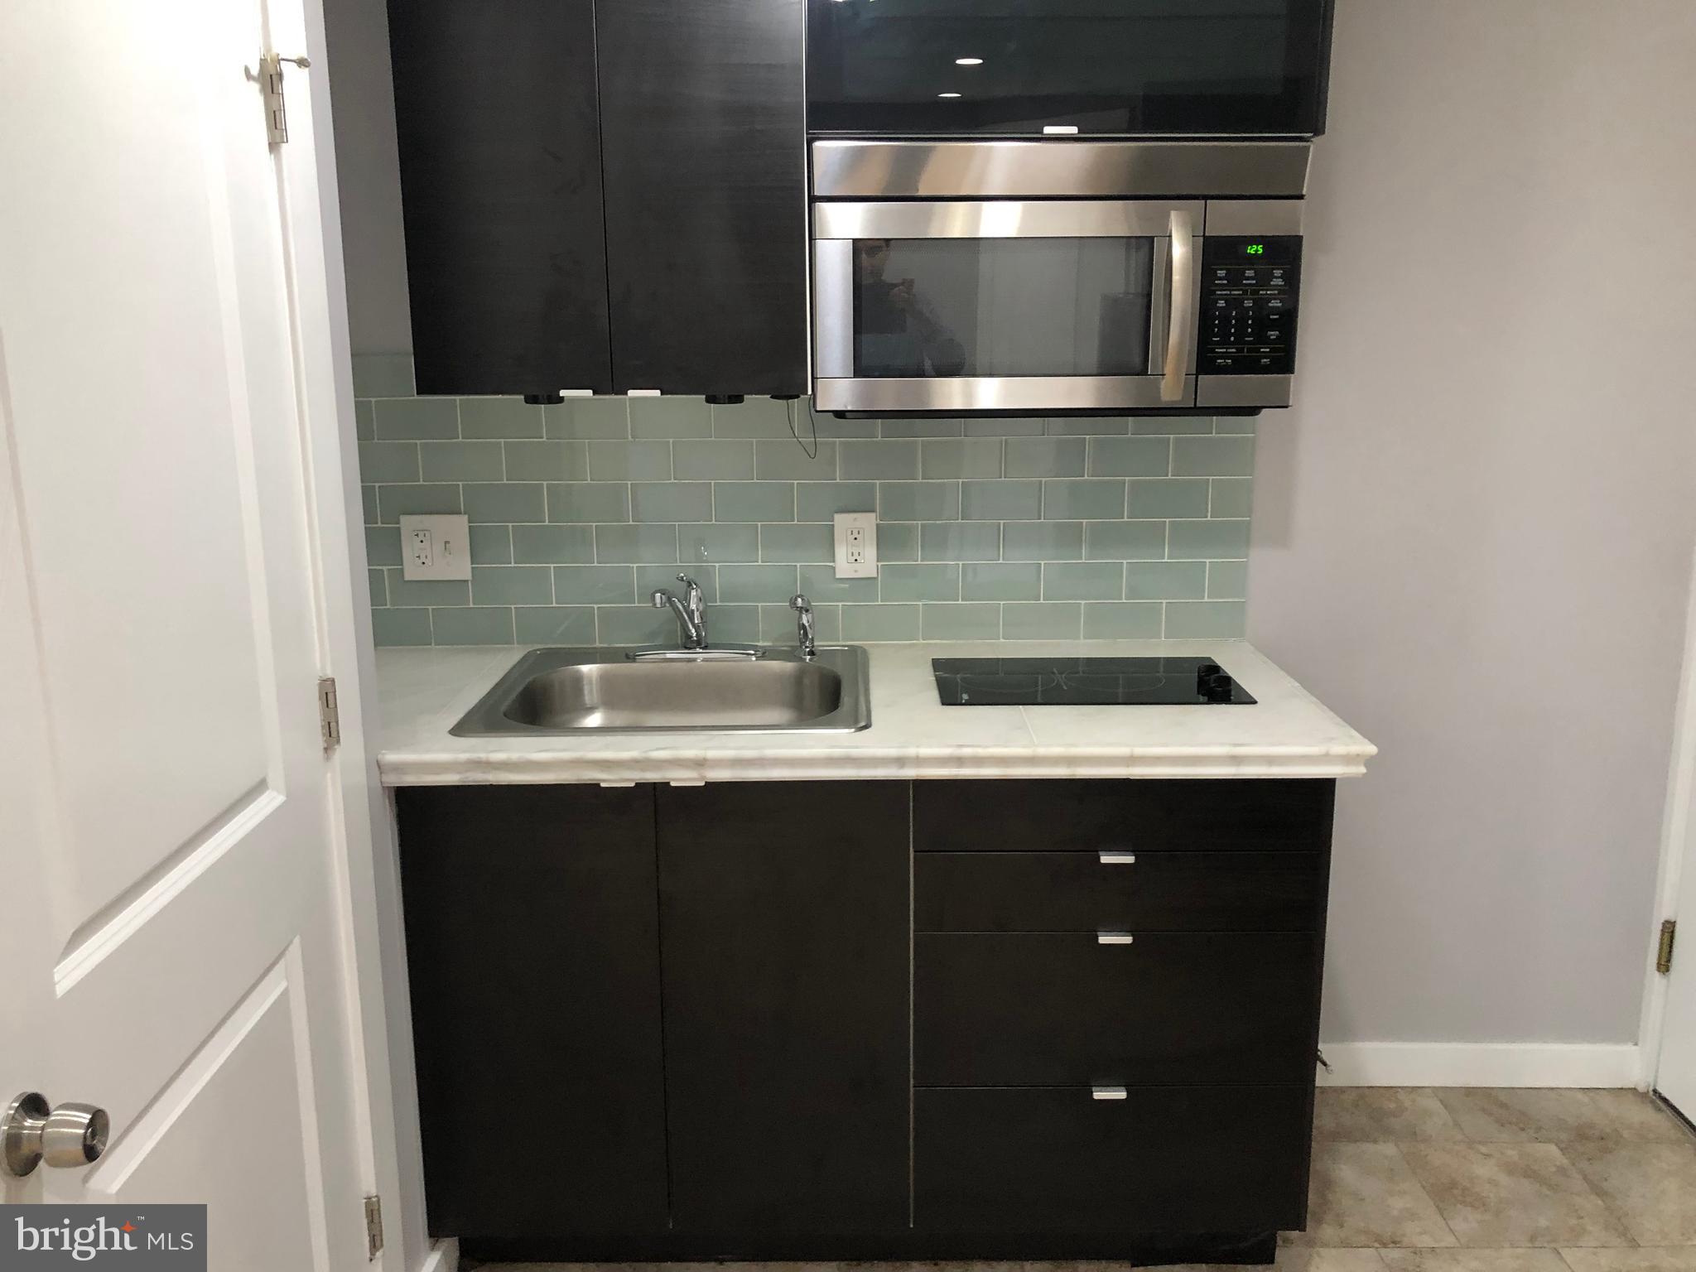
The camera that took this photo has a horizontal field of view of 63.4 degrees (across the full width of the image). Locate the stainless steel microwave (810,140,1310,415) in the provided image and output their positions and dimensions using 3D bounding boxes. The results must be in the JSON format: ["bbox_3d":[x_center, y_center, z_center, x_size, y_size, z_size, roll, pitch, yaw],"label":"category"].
[{"bbox_3d":[0.325,-0.586,2.288,0.754,0.410,0.405,0,13,0],"label":"stainless steel microwave"}]

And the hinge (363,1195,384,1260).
[{"bbox_3d":[-0.663,0.824,1.914,0.022,0.098,0.032,0,13,0],"label":"hinge"}]

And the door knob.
[{"bbox_3d":[-0.637,0.405,1.116,0.070,0.068,0.068,0,13,0],"label":"door knob"}]

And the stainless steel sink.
[{"bbox_3d":[-0.280,0.164,2.349,0.636,0.169,0.563,0,13,0],"label":"stainless steel sink"}]

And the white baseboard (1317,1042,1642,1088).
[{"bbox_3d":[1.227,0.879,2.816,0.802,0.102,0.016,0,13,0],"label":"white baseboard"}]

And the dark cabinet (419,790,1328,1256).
[{"bbox_3d":[0.029,0.572,2.415,1.376,0.892,0.660,0,13,0],"label":"dark cabinet"}]

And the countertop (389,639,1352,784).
[{"bbox_3d":[-0.015,0.115,2.306,1.552,0.050,0.680,0,13,0],"label":"countertop"}]

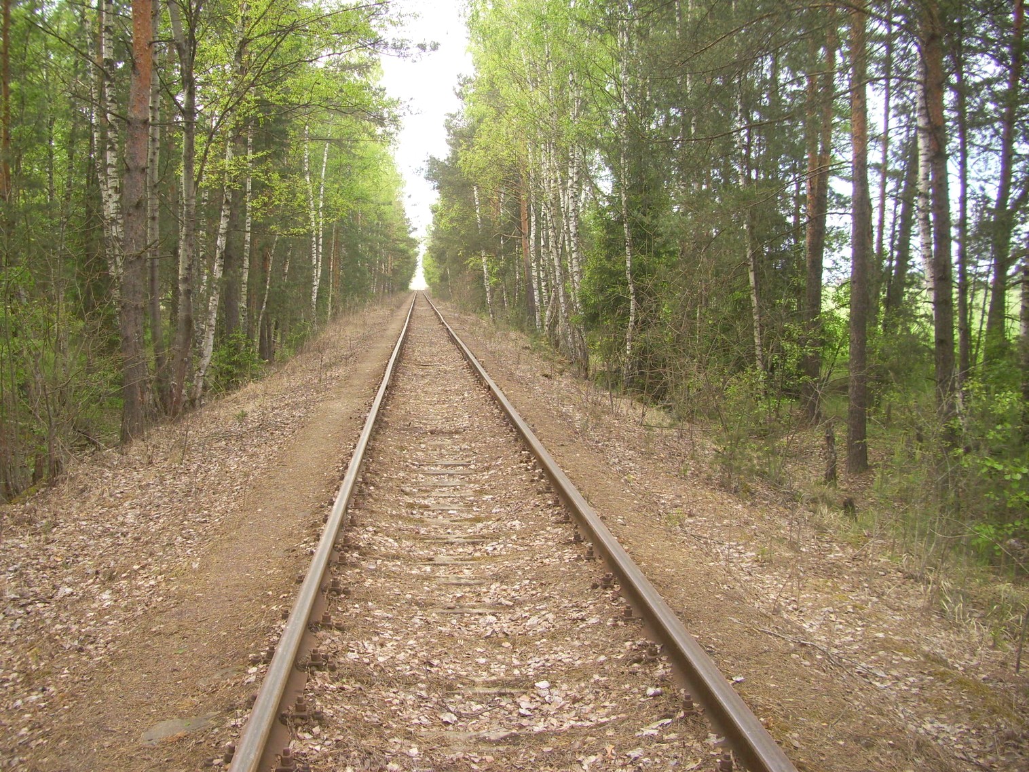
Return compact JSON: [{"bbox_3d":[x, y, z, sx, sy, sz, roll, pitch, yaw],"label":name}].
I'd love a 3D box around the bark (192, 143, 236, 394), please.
[{"bbox_3d":[-6.321,-2.405,21.368,0.280,5.540,0.240,9,5,-1],"label":"bark"}]

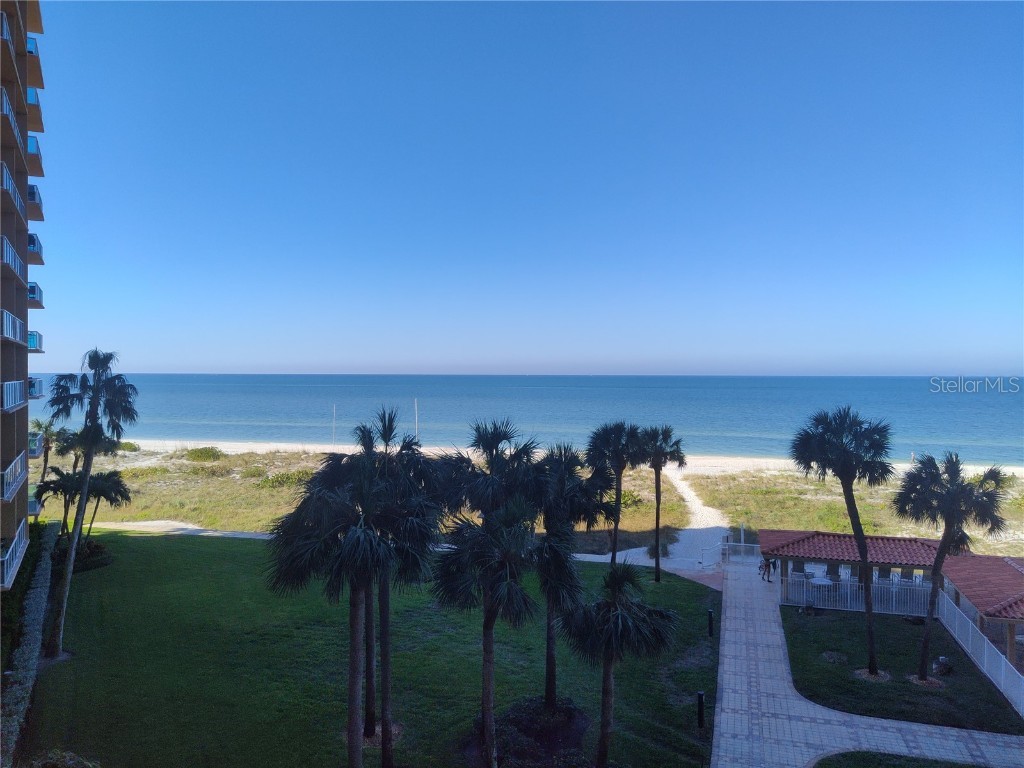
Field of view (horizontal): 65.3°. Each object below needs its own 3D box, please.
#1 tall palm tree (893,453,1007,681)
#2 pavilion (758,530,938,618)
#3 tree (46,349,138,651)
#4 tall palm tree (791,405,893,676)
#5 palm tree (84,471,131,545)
[{"bbox_3d":[15.044,6.272,27.386,3.920,7.840,3.920,0,1,0],"label":"tall palm tree"},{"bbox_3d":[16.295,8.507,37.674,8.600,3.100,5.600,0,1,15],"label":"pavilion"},{"bbox_3d":[-15.541,4.407,29.481,3.480,11.290,3.480,0,1,0],"label":"tree"},{"bbox_3d":[11.595,5.445,28.001,3.580,9.450,3.580,0,1,0],"label":"tall palm tree"},{"bbox_3d":[-24.490,7.487,47.986,3.370,4.570,3.370,0,1,0],"label":"palm tree"}]

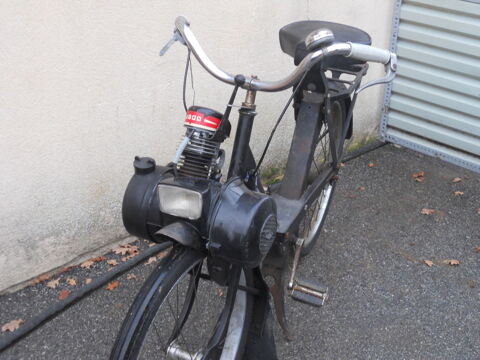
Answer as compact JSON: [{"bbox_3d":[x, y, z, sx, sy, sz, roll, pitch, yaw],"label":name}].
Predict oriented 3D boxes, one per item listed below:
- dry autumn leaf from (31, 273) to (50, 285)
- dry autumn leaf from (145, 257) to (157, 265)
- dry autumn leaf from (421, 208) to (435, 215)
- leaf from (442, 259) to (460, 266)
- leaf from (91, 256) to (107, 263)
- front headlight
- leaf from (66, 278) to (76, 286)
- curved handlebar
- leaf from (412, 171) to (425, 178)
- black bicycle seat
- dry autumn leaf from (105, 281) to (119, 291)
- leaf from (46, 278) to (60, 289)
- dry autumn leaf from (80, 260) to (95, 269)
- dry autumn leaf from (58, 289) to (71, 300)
[{"bbox_3d":[-0.639,0.319,2.401,0.067,0.016,0.035,-20,33,-36],"label":"dry autumn leaf"},{"bbox_3d":[-0.310,0.280,2.599,0.031,0.012,0.054,19,30,34],"label":"dry autumn leaf"},{"bbox_3d":[0.753,0.127,3.006,0.052,0.012,0.046,1,24,-1],"label":"dry autumn leaf"},{"bbox_3d":[0.715,0.278,2.527,0.059,0.013,0.034,1,26,0],"label":"leaf"},{"bbox_3d":[-0.472,0.267,2.514,0.055,0.013,0.028,-20,33,-35],"label":"leaf"},{"bbox_3d":[-0.106,0.036,1.459,0.093,0.062,0.040,14,29,24],"label":"front headlight"},{"bbox_3d":[-0.538,0.329,2.390,0.036,0.012,0.036,1,26,0],"label":"leaf"},{"bbox_3d":[0.047,-0.269,1.633,0.560,0.140,0.160,16,28,28],"label":"curved handlebar"},{"bbox_3d":[0.798,-0.025,3.339,0.042,0.016,0.065,20,30,34],"label":"leaf"},{"bbox_3d":[0.238,-0.390,2.124,0.248,0.095,0.262,12,29,18],"label":"black bicycle seat"},{"bbox_3d":[-0.419,0.346,2.446,0.036,0.012,0.056,17,28,29],"label":"dry autumn leaf"},{"bbox_3d":[-0.610,0.339,2.448,0.042,0.012,0.055,9,25,15],"label":"leaf"},{"bbox_3d":[-0.506,0.282,2.486,0.047,0.013,0.034,-18,32,-33],"label":"dry autumn leaf"},{"bbox_3d":[-0.561,0.365,2.393,0.036,0.012,0.056,5,25,6],"label":"dry autumn leaf"}]

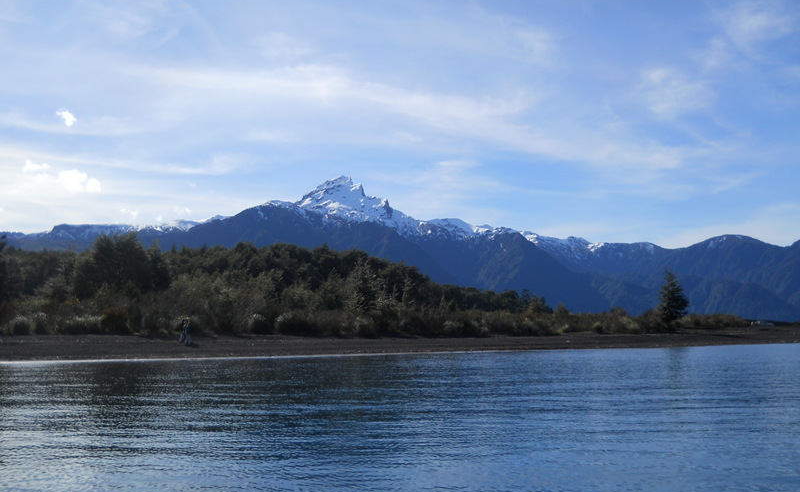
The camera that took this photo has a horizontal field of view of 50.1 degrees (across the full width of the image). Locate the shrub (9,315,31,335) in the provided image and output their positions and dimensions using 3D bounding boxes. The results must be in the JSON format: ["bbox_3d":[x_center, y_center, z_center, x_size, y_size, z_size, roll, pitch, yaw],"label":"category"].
[{"bbox_3d":[-27.516,5.692,62.000,1.750,1.500,1.700,0,-5,0],"label":"shrub"}]

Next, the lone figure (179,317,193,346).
[{"bbox_3d":[-13.922,5.614,55.500,0.650,1.740,0.600,2,-6,-23],"label":"lone figure"}]

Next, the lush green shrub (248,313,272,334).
[{"bbox_3d":[-10.604,5.891,65.000,1.800,1.700,1.750,0,-5,0],"label":"lush green shrub"}]

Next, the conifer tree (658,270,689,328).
[{"bbox_3d":[28.146,5.557,88.000,3.100,6.200,3.100,0,-5,0],"label":"conifer tree"}]

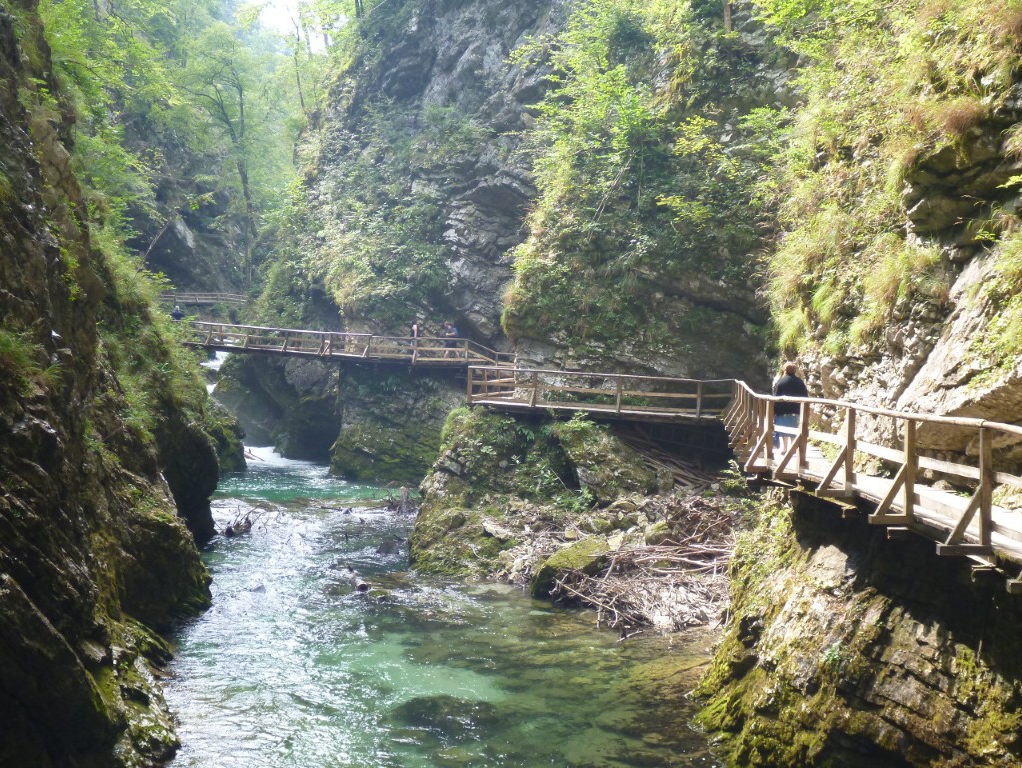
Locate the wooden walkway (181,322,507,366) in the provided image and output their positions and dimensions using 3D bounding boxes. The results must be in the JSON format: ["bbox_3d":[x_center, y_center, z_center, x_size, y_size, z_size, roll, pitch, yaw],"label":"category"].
[{"bbox_3d":[-8.100,-1.950,64.000,16.800,2.100,1.800,1,1,10],"label":"wooden walkway"}]

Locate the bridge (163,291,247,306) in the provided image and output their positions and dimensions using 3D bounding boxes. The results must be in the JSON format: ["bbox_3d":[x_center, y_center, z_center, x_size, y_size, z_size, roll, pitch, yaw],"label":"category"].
[{"bbox_3d":[-31.600,-9.000,135.000,8.700,1.600,1.500,1,1,0],"label":"bridge"}]

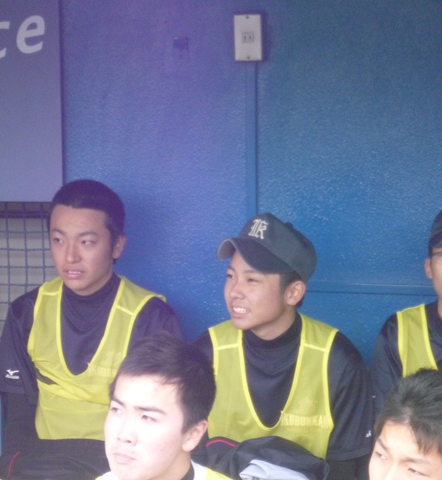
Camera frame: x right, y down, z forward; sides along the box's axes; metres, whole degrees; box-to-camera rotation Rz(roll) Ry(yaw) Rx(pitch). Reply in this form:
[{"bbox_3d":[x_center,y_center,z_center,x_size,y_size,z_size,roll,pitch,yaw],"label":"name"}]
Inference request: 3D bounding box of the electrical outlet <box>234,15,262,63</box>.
[{"bbox_3d":[0.069,-0.511,5.818,0.067,0.116,0.037,-1,12,4],"label":"electrical outlet"}]

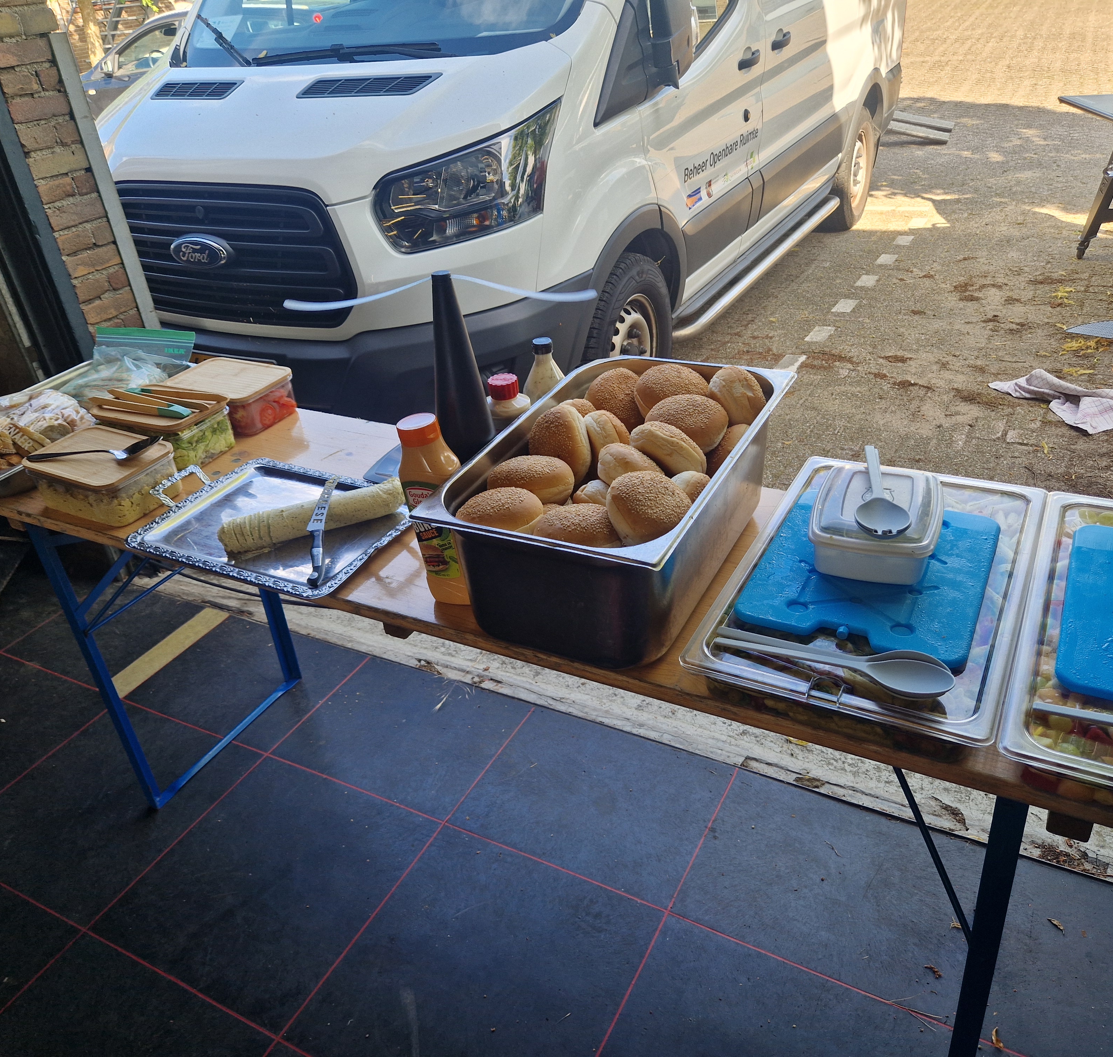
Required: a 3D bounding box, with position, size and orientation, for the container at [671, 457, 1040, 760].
[{"bbox_3d":[0.409,0.076,1.183,0.325,0.071,0.530,12,36,27],"label":"container"}]

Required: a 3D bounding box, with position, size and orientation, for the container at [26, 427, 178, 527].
[{"bbox_3d":[-0.792,-0.094,1.653,0.245,0.084,0.160,13,37,28],"label":"container"}]

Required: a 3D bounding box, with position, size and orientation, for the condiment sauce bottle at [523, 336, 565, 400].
[{"bbox_3d":[-0.012,-0.191,1.538,0.080,0.226,0.068,0,32,10],"label":"condiment sauce bottle"}]

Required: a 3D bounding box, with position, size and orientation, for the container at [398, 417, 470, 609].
[{"bbox_3d":[-0.156,-0.021,1.257,0.083,0.258,0.056,2,31,22],"label":"container"}]

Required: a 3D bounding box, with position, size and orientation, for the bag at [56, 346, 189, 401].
[{"bbox_3d":[-0.916,-0.295,1.965,0.260,0.112,0.200,12,36,26],"label":"bag"}]

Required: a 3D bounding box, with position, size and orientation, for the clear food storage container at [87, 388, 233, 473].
[{"bbox_3d":[-0.751,-0.191,1.800,0.228,0.096,0.148,11,35,26],"label":"clear food storage container"}]

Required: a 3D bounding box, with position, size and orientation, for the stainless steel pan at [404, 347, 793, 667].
[{"bbox_3d":[0.096,-0.034,1.304,0.325,0.200,0.530,11,35,26],"label":"stainless steel pan"}]

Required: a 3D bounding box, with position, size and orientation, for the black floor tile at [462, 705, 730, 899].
[{"bbox_3d":[0.077,0.570,1.973,0.500,0.012,0.376,12,36,26],"label":"black floor tile"}]

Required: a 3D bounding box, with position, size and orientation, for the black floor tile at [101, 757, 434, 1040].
[{"bbox_3d":[-0.569,0.698,1.877,0.500,0.010,0.500,12,36,26],"label":"black floor tile"}]

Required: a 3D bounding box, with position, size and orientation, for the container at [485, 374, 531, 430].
[{"bbox_3d":[-0.078,-0.172,1.582,0.074,0.172,0.074,-16,33,-16],"label":"container"}]

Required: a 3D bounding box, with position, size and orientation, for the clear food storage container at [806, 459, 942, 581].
[{"bbox_3d":[0.400,-0.008,1.175,0.140,0.068,0.182,8,34,21],"label":"clear food storage container"}]

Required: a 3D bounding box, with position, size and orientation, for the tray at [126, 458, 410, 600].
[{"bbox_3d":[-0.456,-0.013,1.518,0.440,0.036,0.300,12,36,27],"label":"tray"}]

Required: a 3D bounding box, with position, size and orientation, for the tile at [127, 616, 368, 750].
[{"bbox_3d":[-0.796,0.391,2.414,0.500,0.012,0.376,12,36,26],"label":"tile"}]

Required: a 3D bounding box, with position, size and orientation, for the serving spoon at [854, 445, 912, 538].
[{"bbox_3d":[0.394,-0.050,1.151,0.063,0.033,0.220,2,32,12],"label":"serving spoon"}]

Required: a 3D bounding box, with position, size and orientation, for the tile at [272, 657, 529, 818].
[{"bbox_3d":[-0.363,0.480,2.198,0.500,0.010,0.379,12,36,26],"label":"tile"}]

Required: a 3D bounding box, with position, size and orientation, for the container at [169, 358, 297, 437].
[{"bbox_3d":[-0.664,-0.270,1.915,0.240,0.084,0.160,12,36,26],"label":"container"}]

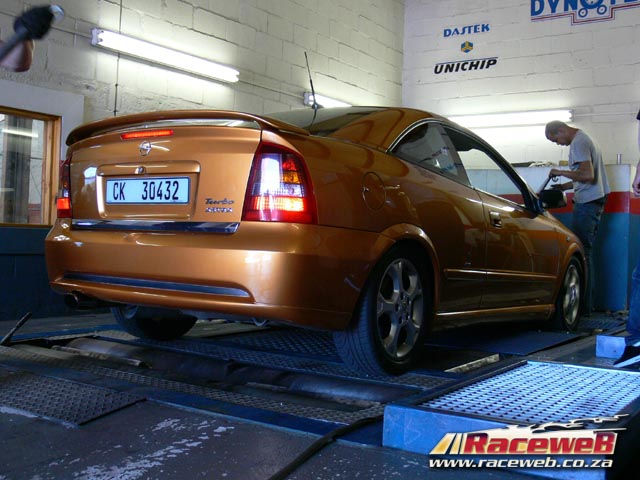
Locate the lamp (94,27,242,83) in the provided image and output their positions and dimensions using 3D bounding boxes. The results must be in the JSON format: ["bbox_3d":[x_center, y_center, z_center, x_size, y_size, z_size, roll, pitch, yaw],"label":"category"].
[{"bbox_3d":[-1.166,-1.447,5.878,0.090,0.130,1.550,3,1,35],"label":"lamp"}]

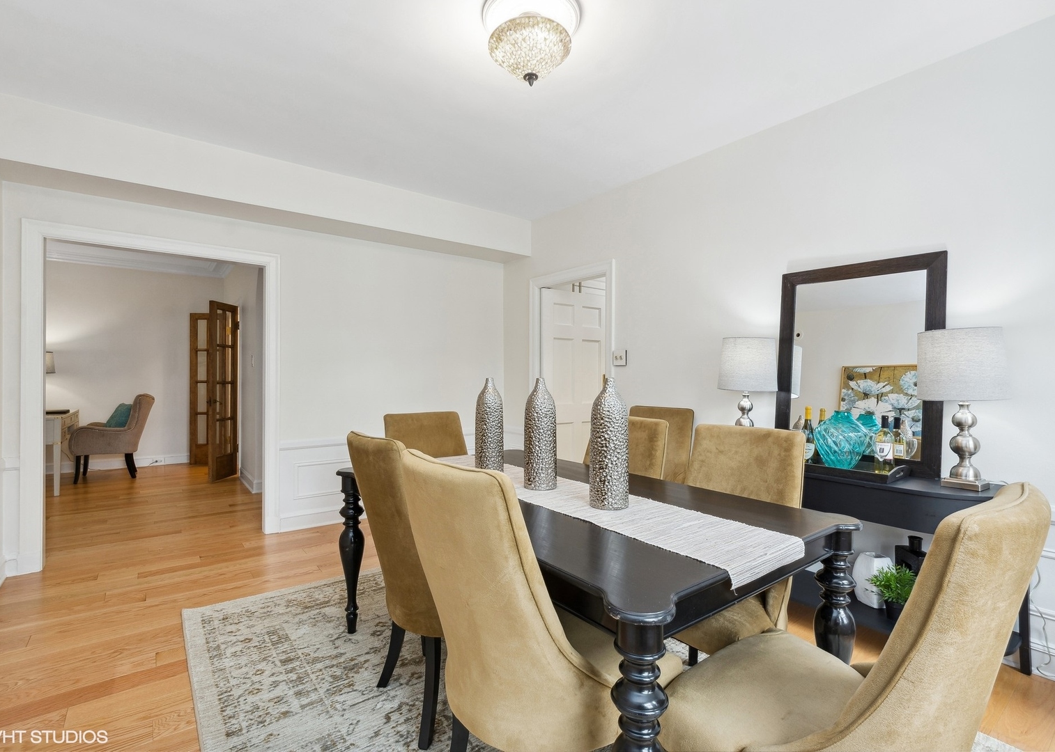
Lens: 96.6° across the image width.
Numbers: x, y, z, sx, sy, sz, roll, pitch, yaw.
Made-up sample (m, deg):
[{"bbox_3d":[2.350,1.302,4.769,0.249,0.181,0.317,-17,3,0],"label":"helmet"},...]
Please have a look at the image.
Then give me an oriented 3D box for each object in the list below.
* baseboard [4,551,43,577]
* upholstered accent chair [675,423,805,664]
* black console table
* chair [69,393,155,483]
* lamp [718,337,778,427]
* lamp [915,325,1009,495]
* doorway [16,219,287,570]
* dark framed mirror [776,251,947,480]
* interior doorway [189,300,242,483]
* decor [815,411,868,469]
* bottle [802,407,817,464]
[{"bbox_3d":[-3.021,1.132,2.819,0.165,0.120,0.025,0,0,-35],"label":"baseboard"},{"bbox_3d":[0.757,0.719,1.807,0.620,1.000,0.480,0,0,-44],"label":"upholstered accent chair"},{"bbox_3d":[1.495,0.832,2.292,0.420,0.747,1.290,0,0,-36],"label":"black console table"},{"bbox_3d":[-4.771,0.692,5.456,0.710,0.960,0.650,0,0,-37],"label":"chair"},{"bbox_3d":[1.251,0.127,2.693,0.310,0.675,0.310,0,0,-40],"label":"lamp"},{"bbox_3d":[1.800,0.136,1.935,0.280,0.645,0.280,0,0,-36],"label":"lamp"},{"bbox_3d":[-2.497,0.134,3.253,1.385,2.125,0.160,0,0,-35],"label":"doorway"},{"bbox_3d":[1.647,-0.048,2.382,0.030,1.048,0.704,7,-4,-40],"label":"dark framed mirror"},{"bbox_3d":[-3.958,0.185,5.962,0.500,2.060,1.450,0,0,-36],"label":"interior doorway"},{"bbox_3d":[1.494,0.306,2.240,0.215,0.280,0.215,0,0,-36],"label":"decor"},{"bbox_3d":[1.436,0.303,2.400,0.077,0.290,0.077,0,0,-36],"label":"bottle"}]

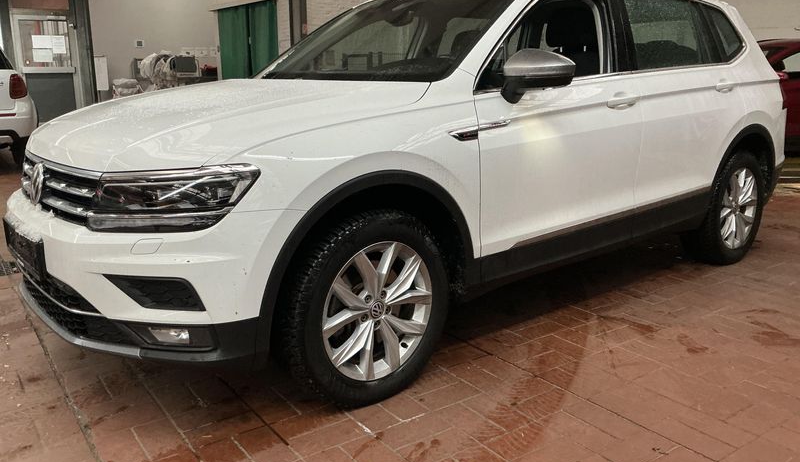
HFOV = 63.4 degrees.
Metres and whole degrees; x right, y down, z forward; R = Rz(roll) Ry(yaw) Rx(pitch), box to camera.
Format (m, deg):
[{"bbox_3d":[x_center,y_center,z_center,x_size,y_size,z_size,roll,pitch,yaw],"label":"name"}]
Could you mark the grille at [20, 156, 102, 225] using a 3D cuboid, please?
[{"bbox_3d":[-1.250,-0.172,2.310,0.130,0.210,0.960,-11,16,-38],"label":"grille"}]

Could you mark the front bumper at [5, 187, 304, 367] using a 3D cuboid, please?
[{"bbox_3d":[-1.097,0.113,2.495,0.650,0.550,1.820,-11,16,-38],"label":"front bumper"}]

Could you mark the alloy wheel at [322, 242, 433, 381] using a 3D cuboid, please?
[{"bbox_3d":[-0.121,0.266,2.303,0.494,0.494,0.200,-12,16,-40],"label":"alloy wheel"}]

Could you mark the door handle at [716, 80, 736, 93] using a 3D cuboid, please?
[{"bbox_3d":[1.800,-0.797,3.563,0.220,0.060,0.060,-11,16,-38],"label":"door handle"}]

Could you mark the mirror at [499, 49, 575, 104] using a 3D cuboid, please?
[{"bbox_3d":[0.510,-0.586,2.459,0.210,0.200,0.230,-11,16,-38],"label":"mirror"}]

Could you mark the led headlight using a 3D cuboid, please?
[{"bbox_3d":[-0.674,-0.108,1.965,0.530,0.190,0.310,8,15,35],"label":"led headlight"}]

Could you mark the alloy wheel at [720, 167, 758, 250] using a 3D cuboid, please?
[{"bbox_3d":[2.023,-0.152,4.033,0.494,0.494,0.200,-11,16,-38],"label":"alloy wheel"}]

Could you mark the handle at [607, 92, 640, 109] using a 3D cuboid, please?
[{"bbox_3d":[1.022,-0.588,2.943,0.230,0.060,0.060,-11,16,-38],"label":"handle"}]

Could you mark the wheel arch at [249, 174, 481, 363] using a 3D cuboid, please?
[{"bbox_3d":[-0.103,0.056,2.197,0.940,0.535,0.150,-11,16,-38],"label":"wheel arch"}]

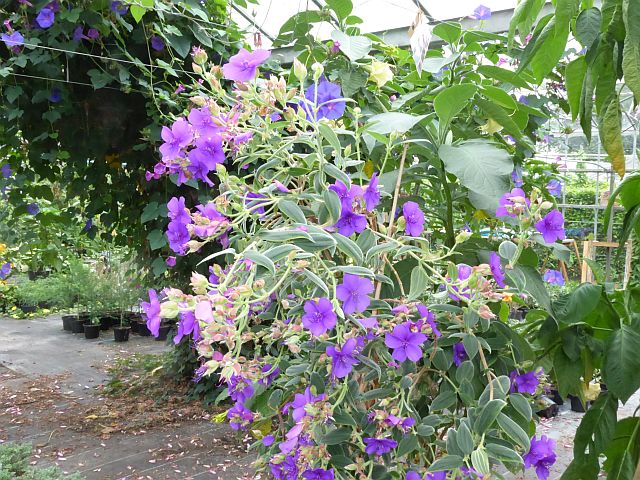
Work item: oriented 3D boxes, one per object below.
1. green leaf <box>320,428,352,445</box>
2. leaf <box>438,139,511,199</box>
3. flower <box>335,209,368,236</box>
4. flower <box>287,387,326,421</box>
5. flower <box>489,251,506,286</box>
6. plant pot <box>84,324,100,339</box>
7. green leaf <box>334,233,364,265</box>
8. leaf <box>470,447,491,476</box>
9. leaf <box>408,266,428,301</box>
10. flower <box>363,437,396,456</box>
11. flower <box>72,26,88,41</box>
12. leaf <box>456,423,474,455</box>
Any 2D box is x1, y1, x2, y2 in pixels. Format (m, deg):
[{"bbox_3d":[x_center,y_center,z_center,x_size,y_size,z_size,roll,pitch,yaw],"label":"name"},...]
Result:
[{"bbox_3d":[0.036,0.404,1.330,0.068,0.035,0.040,0,3,0],"label":"green leaf"},{"bbox_3d":[0.446,-0.199,1.850,0.212,0.169,0.090,0,3,0],"label":"leaf"},{"bbox_3d":[0.063,-0.036,1.330,0.068,0.062,0.033,0,18,0],"label":"flower"},{"bbox_3d":[-0.025,0.303,1.200,0.070,0.062,0.040,3,-5,31],"label":"flower"},{"bbox_3d":[0.357,0.059,1.300,0.030,0.070,0.066,-18,0,15],"label":"flower"},{"bbox_3d":[-2.285,0.919,6.500,0.173,0.137,0.173,0,4,0],"label":"plant pot"},{"bbox_3d":[0.056,0.016,1.220,0.045,0.066,0.025,1,-23,13],"label":"green leaf"},{"bbox_3d":[0.298,0.413,1.200,0.036,0.054,0.018,1,-12,9],"label":"leaf"},{"bbox_3d":[0.198,0.087,1.300,0.040,0.068,0.018,1,-12,6],"label":"leaf"},{"bbox_3d":[0.121,0.421,1.320,0.070,0.062,0.033,0,34,3],"label":"flower"},{"bbox_3d":[-1.295,-1.115,3.500,0.065,0.078,0.072,13,0,-19],"label":"flower"},{"bbox_3d":[0.270,0.368,1.200,0.033,0.060,0.015,1,-17,6],"label":"leaf"}]

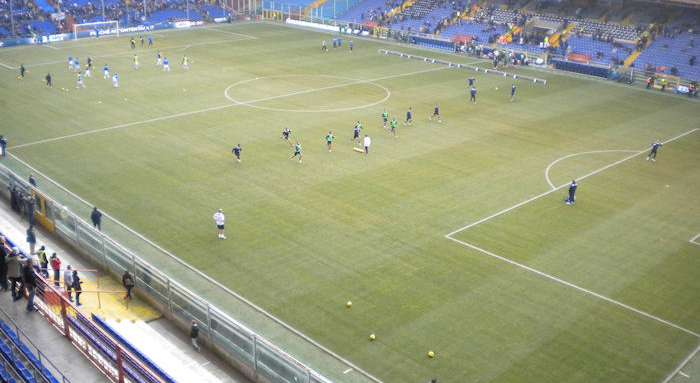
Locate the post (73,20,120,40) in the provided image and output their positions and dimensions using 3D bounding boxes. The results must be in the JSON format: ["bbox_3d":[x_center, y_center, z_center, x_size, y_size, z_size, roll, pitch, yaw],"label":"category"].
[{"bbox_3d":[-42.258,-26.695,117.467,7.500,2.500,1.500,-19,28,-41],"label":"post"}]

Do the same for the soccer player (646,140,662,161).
[{"bbox_3d":[26.207,-3.610,60.878,0.850,1.750,1.000,17,26,37],"label":"soccer player"}]

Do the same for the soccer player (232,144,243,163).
[{"bbox_3d":[-9.268,-3.217,58.610,0.700,1.650,0.700,19,27,38],"label":"soccer player"}]

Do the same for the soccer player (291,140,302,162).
[{"bbox_3d":[-4.387,-3.296,58.881,1.000,1.740,0.650,16,26,35],"label":"soccer player"}]

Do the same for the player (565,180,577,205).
[{"bbox_3d":[15.883,0.078,50.707,0.650,1.840,0.550,-11,24,-28],"label":"player"}]

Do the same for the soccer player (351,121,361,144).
[{"bbox_3d":[0.531,-5.207,64.098,0.950,1.720,0.600,16,25,34],"label":"soccer player"}]

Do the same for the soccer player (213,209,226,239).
[{"bbox_3d":[-8.236,2.026,44.687,0.550,1.830,0.620,11,23,26],"label":"soccer player"}]

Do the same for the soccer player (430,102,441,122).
[{"bbox_3d":[8.787,-8.067,71.813,0.950,1.780,0.550,13,24,29],"label":"soccer player"}]

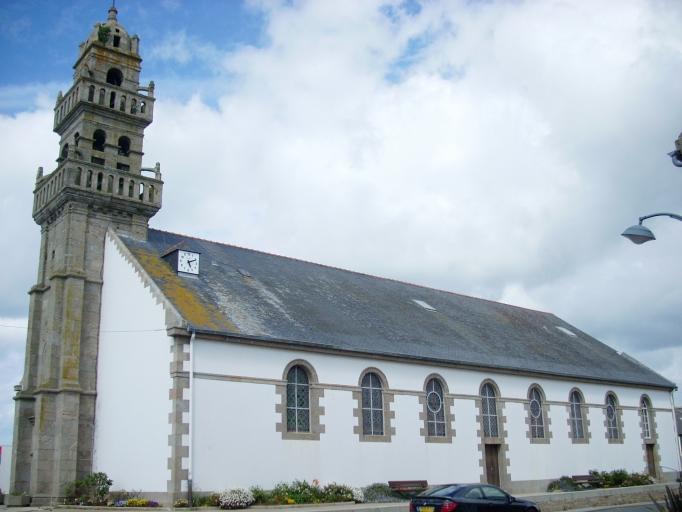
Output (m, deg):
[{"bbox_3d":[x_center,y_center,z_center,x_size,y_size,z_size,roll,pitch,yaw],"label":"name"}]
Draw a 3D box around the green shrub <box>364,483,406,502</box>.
[{"bbox_3d":[1.690,8.998,27.696,1.750,0.750,1.400,13,-22,-38],"label":"green shrub"}]

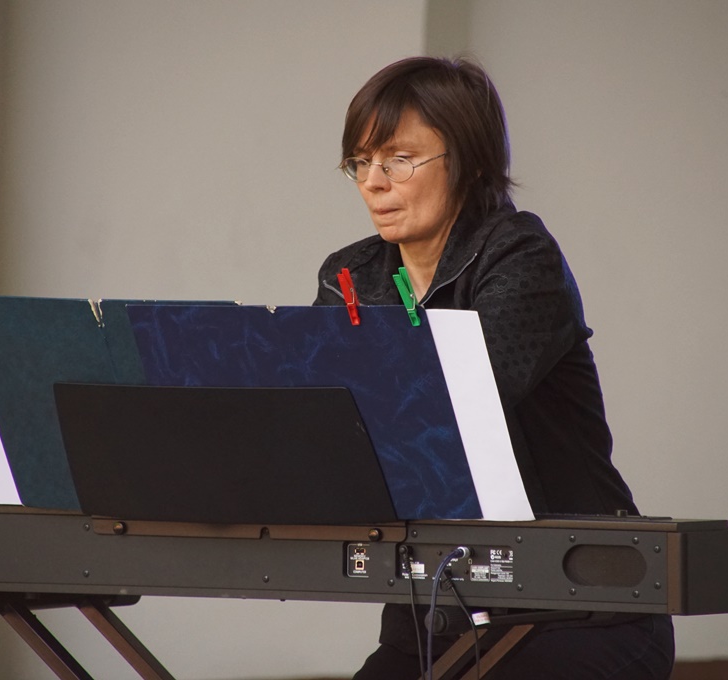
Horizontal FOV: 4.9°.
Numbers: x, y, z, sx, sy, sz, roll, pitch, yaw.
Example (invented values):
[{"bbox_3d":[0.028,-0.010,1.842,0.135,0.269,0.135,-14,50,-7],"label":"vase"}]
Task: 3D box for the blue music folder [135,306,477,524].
[{"bbox_3d":[-0.077,0.093,10.978,0.473,0.303,0.015,1,27,35],"label":"blue music folder"}]

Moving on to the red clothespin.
[{"bbox_3d":[-0.017,-0.055,10.846,0.011,0.076,0.023,1,27,35],"label":"red clothespin"}]

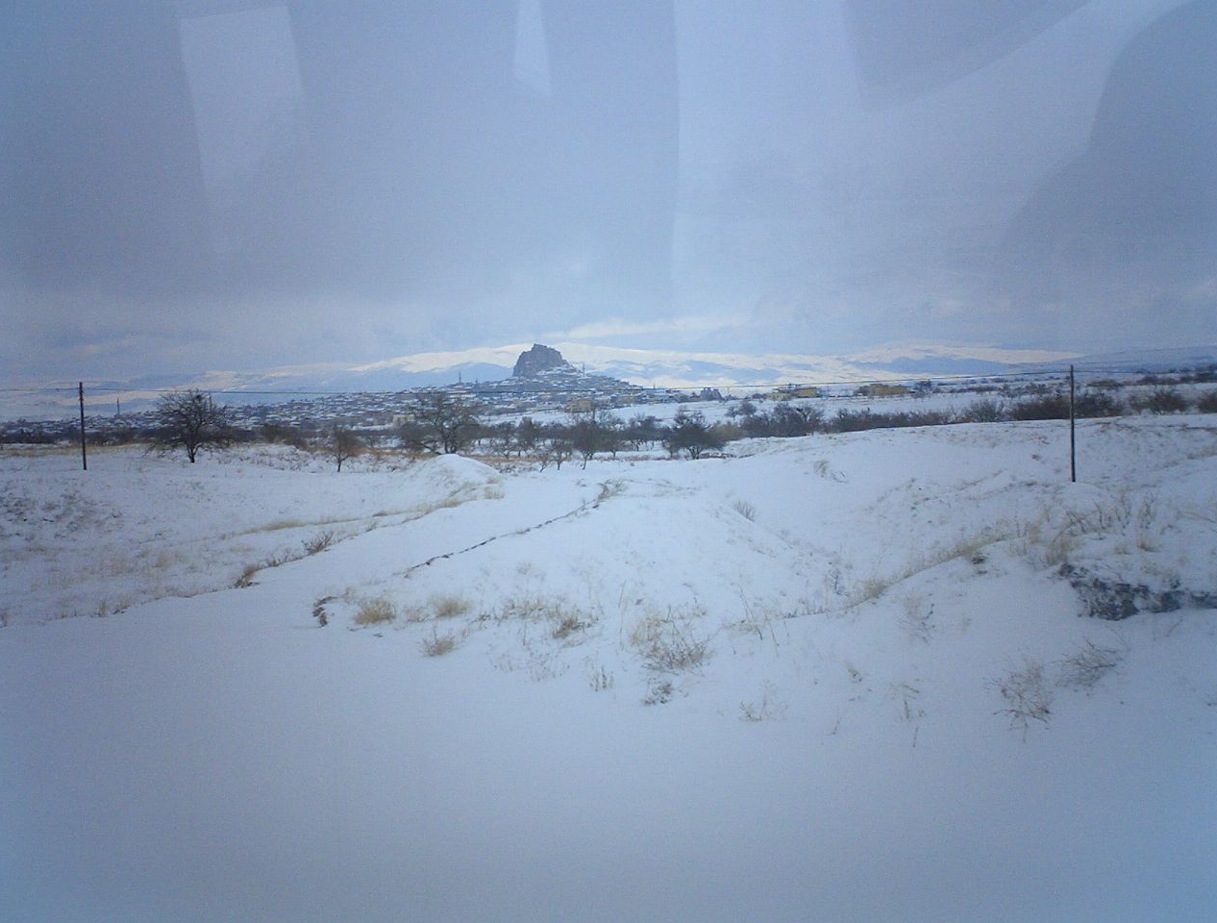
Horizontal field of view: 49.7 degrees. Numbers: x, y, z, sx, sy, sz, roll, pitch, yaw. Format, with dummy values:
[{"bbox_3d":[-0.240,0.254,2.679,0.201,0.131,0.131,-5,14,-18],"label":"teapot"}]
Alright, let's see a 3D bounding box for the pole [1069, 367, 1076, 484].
[{"bbox_3d":[26.449,-2.110,75.000,0.240,6.660,0.240,-1,3,0],"label":"pole"}]

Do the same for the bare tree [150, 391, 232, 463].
[{"bbox_3d":[-36.521,-3.131,115.000,7.397,6.304,7.027,-1,3,0],"label":"bare tree"}]

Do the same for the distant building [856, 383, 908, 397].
[{"bbox_3d":[141.397,-37.027,680.000,26.341,6.213,13.000,-1,3,11],"label":"distant building"}]

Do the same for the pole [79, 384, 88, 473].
[{"bbox_3d":[-39.144,-2.614,98.000,0.260,6.625,0.260,-1,3,0],"label":"pole"}]

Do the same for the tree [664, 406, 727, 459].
[{"bbox_3d":[7.981,-2.541,122.000,5.707,4.815,5.421,-1,3,0],"label":"tree"}]

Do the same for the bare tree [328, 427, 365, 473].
[{"bbox_3d":[-20.514,-0.903,103.000,2.785,3.463,2.646,-1,3,0],"label":"bare tree"}]

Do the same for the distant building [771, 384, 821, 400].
[{"bbox_3d":[92.878,-33.968,650.000,23.754,6.889,13.000,-1,3,6],"label":"distant building"}]

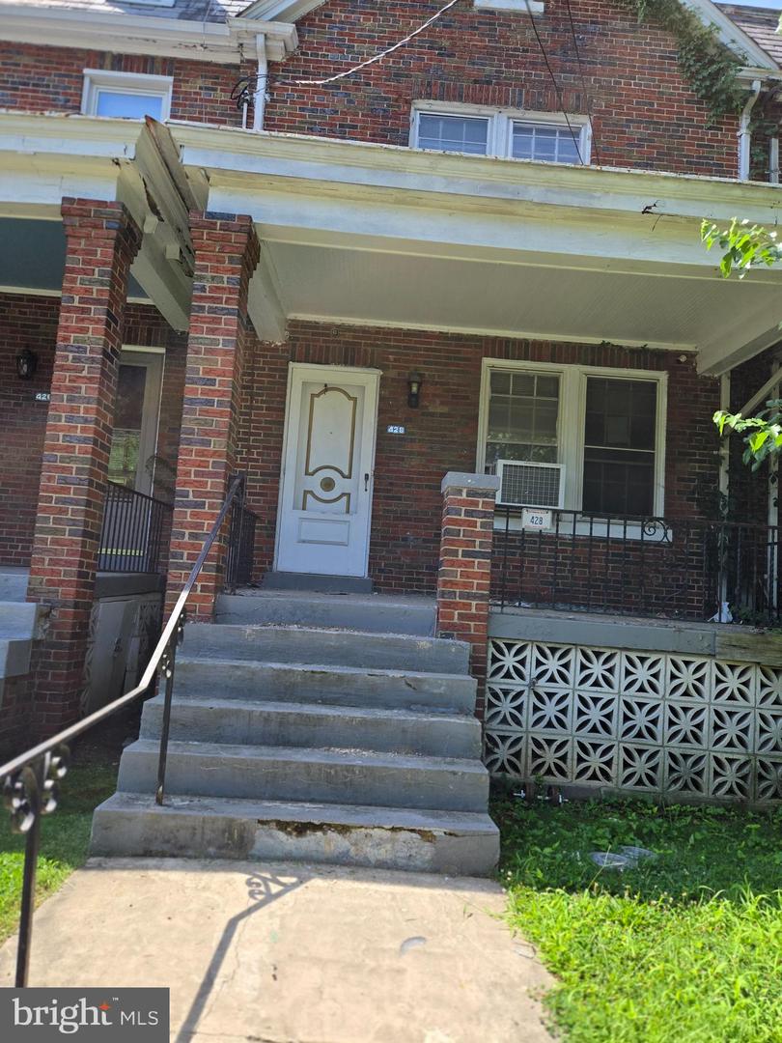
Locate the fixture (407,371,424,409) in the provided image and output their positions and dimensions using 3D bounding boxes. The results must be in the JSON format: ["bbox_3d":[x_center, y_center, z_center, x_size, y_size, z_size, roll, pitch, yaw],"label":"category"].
[{"bbox_3d":[0.241,-1.341,7.075,0.146,0.375,0.180,4,-5,-2],"label":"fixture"}]

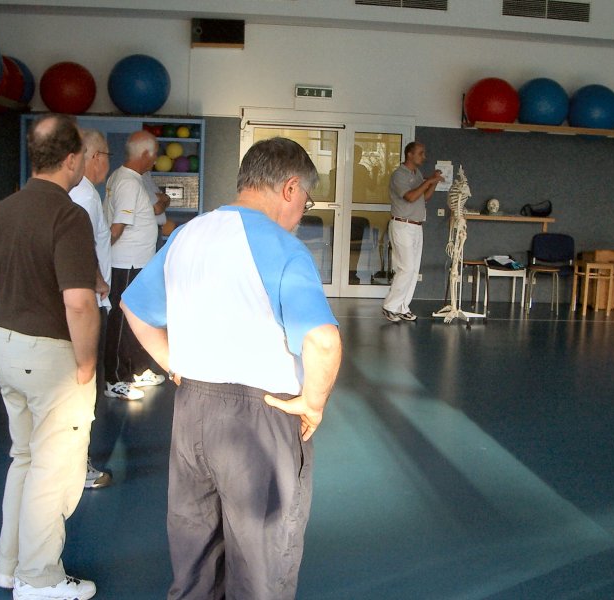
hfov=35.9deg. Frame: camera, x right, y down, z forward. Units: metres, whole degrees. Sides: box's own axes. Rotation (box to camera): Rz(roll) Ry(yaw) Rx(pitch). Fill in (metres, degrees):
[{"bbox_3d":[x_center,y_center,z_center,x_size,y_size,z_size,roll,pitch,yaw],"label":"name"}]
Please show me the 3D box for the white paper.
[{"bbox_3d":[1.583,-1.418,10.886,0.210,0.353,0.010,1,10,-8],"label":"white paper"}]

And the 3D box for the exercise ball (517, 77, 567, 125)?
[{"bbox_3d":[2.632,-2.175,10.590,0.570,0.570,0.570,2,10,0],"label":"exercise ball"}]

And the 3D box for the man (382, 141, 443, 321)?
[{"bbox_3d":[1.068,-0.681,9.518,0.580,1.790,0.520,7,10,29],"label":"man"}]

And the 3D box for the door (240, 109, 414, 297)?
[{"bbox_3d":[0.213,-1.061,10.742,1.958,2.102,0.100,1,10,-8],"label":"door"}]

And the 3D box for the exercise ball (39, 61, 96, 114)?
[{"bbox_3d":[-2.494,-2.200,9.912,0.567,0.567,0.567,1,9,-9],"label":"exercise ball"}]

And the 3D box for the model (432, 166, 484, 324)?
[{"bbox_3d":[1.572,-0.569,9.700,0.500,1.597,0.500,-3,11,-28],"label":"model"}]

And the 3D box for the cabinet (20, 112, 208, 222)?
[{"bbox_3d":[-2.078,-0.997,10.241,1.906,1.941,0.450,1,10,-8],"label":"cabinet"}]

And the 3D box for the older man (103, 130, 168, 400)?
[{"bbox_3d":[-1.117,-0.236,6.147,0.420,1.710,0.520,-1,9,-21],"label":"older man"}]

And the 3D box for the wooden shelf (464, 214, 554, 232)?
[{"bbox_3d":[2.230,-0.876,10.926,1.194,0.190,0.300,1,10,-8],"label":"wooden shelf"}]

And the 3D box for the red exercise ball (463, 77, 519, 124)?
[{"bbox_3d":[2.068,-2.173,10.587,0.599,0.599,0.599,2,8,0],"label":"red exercise ball"}]

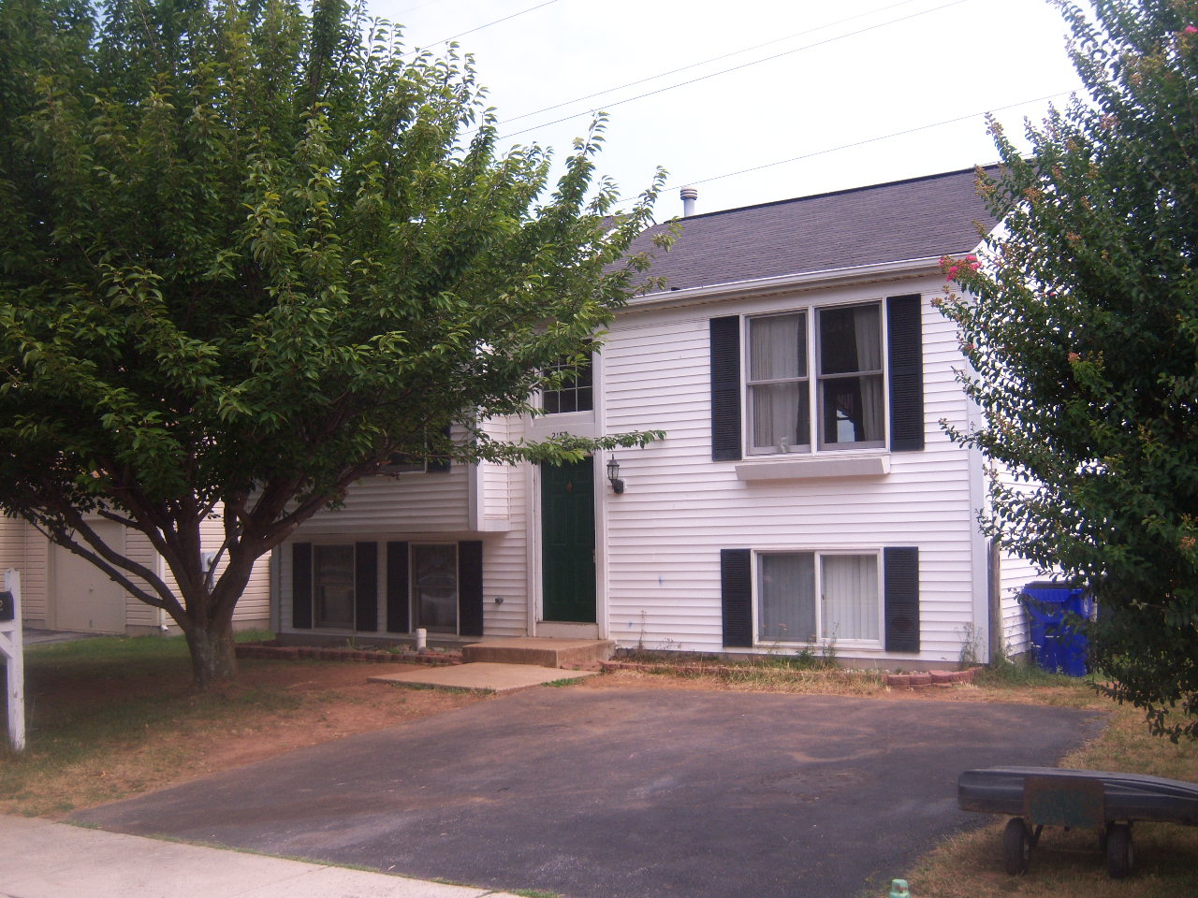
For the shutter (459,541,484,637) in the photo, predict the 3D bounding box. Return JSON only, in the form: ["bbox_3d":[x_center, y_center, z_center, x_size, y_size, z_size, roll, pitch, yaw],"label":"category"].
[{"bbox_3d":[-1.623,1.780,15.861,0.381,1.209,0.035,-4,-5,31],"label":"shutter"}]

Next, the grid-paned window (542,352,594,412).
[{"bbox_3d":[-0.365,-0.876,15.389,0.772,0.859,0.070,-4,-5,31],"label":"grid-paned window"}]

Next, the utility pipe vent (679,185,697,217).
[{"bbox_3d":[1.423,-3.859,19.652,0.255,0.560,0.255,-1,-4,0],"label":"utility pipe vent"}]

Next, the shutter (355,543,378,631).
[{"bbox_3d":[-3.183,1.880,16.996,0.382,1.211,0.035,-4,-5,31],"label":"shutter"}]

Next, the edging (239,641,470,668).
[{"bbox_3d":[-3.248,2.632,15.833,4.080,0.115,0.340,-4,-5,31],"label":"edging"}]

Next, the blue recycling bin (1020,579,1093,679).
[{"bbox_3d":[4.953,1.923,13.369,0.615,1.010,0.740,-4,-5,31],"label":"blue recycling bin"}]

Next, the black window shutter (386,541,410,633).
[{"bbox_3d":[-2.705,1.852,16.703,0.375,1.212,0.035,-4,-5,31],"label":"black window shutter"}]

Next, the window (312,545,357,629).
[{"bbox_3d":[-3.630,1.893,17.133,0.822,1.183,0.080,-4,-5,31],"label":"window"}]

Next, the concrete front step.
[{"bbox_3d":[-0.717,2.417,14.723,1.350,0.207,1.240,-4,-5,31],"label":"concrete front step"}]

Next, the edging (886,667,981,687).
[{"bbox_3d":[3.316,2.257,12.342,0.740,0.120,0.760,-4,-5,31],"label":"edging"}]

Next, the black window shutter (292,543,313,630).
[{"bbox_3d":[-4.208,1.936,17.624,0.370,1.202,0.035,-4,-5,31],"label":"black window shutter"}]

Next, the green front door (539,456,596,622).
[{"bbox_3d":[-0.343,1.116,15.278,0.815,2.004,0.060,-4,-5,31],"label":"green front door"}]

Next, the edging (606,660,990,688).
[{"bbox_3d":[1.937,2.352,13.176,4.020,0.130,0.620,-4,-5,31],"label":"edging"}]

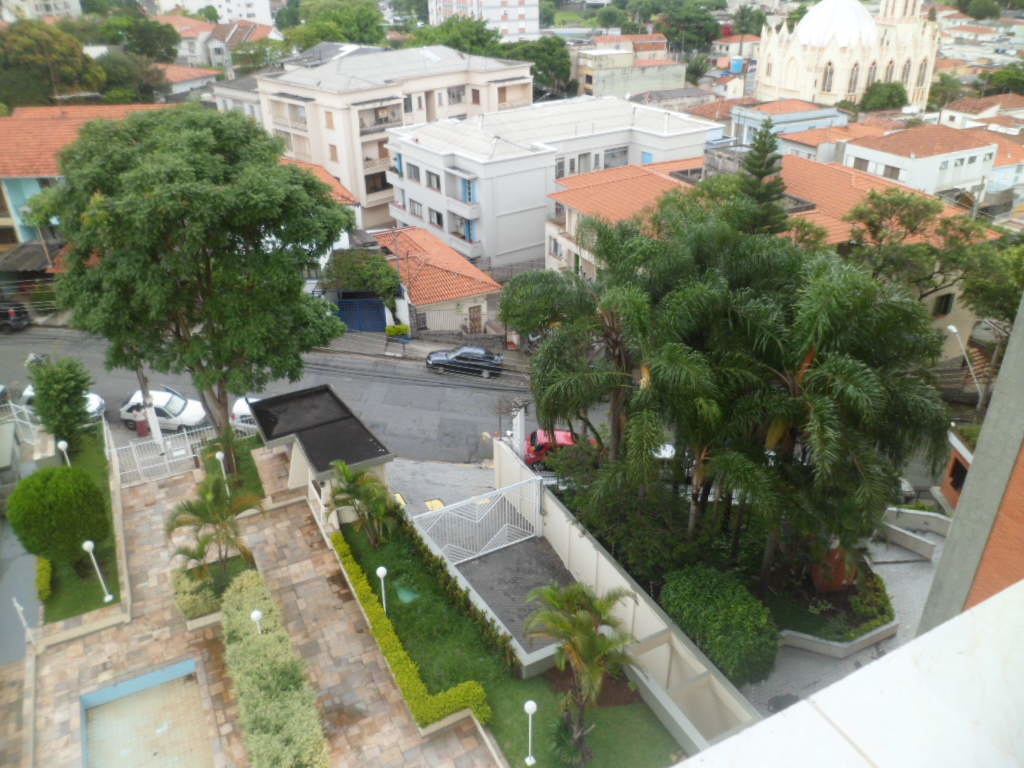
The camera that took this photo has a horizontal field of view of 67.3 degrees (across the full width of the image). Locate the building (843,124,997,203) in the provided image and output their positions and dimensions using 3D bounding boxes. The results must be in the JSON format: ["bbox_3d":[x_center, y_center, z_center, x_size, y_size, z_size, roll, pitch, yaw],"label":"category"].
[{"bbox_3d":[49.754,-27.293,94.538,14.800,8.300,9.800,-14,31,-22],"label":"building"}]

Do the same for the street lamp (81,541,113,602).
[{"bbox_3d":[-13.479,6.078,24.959,0.330,2.467,0.330,-2,29,0],"label":"street lamp"}]

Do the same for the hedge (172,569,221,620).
[{"bbox_3d":[-10.329,6.837,25.369,1.400,0.750,1.900,-15,32,-24],"label":"hedge"}]

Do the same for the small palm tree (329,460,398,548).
[{"bbox_3d":[-5.135,4.339,26.790,2.400,3.410,2.300,-2,29,0],"label":"small palm tree"}]

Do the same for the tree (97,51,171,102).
[{"bbox_3d":[-45.185,-35.510,94.418,9.000,10.014,9.000,-13,31,-21],"label":"tree"}]

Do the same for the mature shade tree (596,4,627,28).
[{"bbox_3d":[30.416,-111.940,235.192,9.000,7.500,8.500,-2,29,0],"label":"mature shade tree"}]

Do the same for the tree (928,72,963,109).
[{"bbox_3d":[81.796,-55.491,146.786,6.500,7.395,6.500,13,32,24],"label":"tree"}]

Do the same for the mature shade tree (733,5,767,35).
[{"bbox_3d":[58.689,-89.361,190.240,8.400,8.300,7.800,-2,29,0],"label":"mature shade tree"}]

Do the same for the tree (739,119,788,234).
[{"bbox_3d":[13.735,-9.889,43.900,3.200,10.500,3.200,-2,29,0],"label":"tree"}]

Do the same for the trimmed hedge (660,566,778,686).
[{"bbox_3d":[6.641,7.483,23.456,2.700,2.000,3.600,-15,32,-24],"label":"trimmed hedge"}]

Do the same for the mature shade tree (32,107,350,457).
[{"bbox_3d":[-10.757,-2.488,28.455,10.200,14.600,9.800,-1,29,0],"label":"mature shade tree"}]

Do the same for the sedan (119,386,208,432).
[{"bbox_3d":[-16.635,1.271,36.625,3.800,1.420,1.620,5,29,-1],"label":"sedan"}]

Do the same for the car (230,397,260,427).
[{"bbox_3d":[-11.354,1.695,36.731,3.900,1.440,1.650,5,29,-1],"label":"car"}]

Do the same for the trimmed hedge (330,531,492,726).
[{"bbox_3d":[-3.530,7.402,24.527,2.000,0.600,9.450,-15,31,-23],"label":"trimmed hedge"}]

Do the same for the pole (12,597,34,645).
[{"bbox_3d":[-14.962,7.237,23.544,0.180,1.891,0.180,-2,29,0],"label":"pole"}]

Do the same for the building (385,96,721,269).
[{"bbox_3d":[3.139,-17.011,63.222,22.800,8.500,16.200,-19,34,-29],"label":"building"}]

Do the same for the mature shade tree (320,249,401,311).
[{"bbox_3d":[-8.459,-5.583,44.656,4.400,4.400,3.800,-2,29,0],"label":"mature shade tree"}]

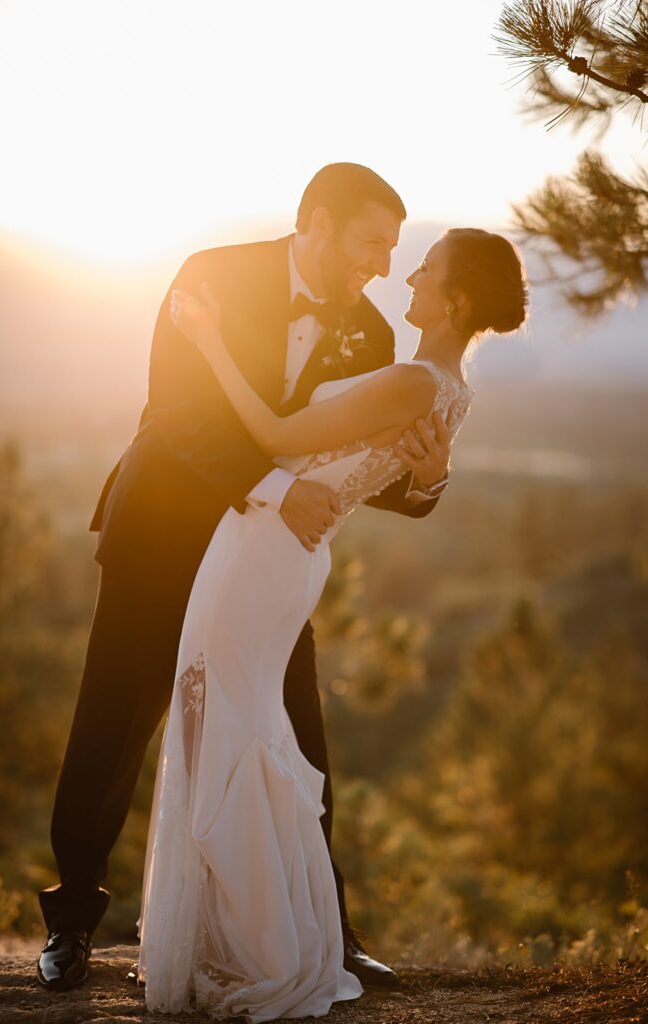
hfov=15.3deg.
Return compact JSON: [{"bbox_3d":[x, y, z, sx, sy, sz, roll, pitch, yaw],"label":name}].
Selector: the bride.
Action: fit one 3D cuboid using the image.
[{"bbox_3d":[0.017,0.222,4.800,0.760,1.560,0.520,1,3,13],"label":"bride"}]

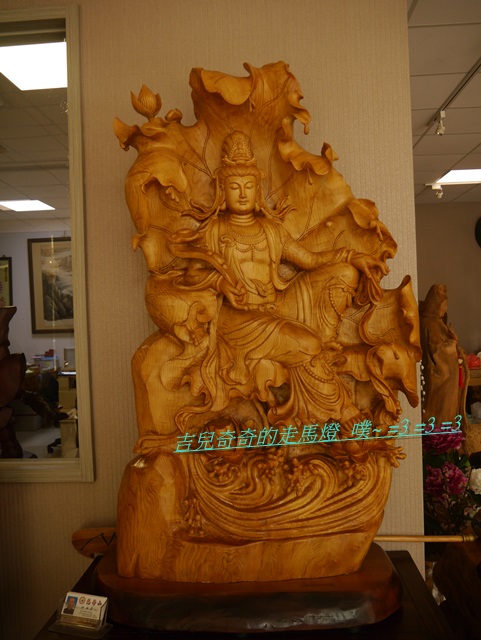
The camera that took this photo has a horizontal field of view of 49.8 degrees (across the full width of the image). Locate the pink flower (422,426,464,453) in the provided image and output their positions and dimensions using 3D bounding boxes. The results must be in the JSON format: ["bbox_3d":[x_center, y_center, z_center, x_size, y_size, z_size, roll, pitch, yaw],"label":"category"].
[{"bbox_3d":[0.721,0.428,1.850,0.160,0.105,0.150,-2,0,11],"label":"pink flower"}]

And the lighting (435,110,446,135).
[{"bbox_3d":[1.590,-1.571,4.120,0.105,0.185,0.100,-2,0,-41],"label":"lighting"}]

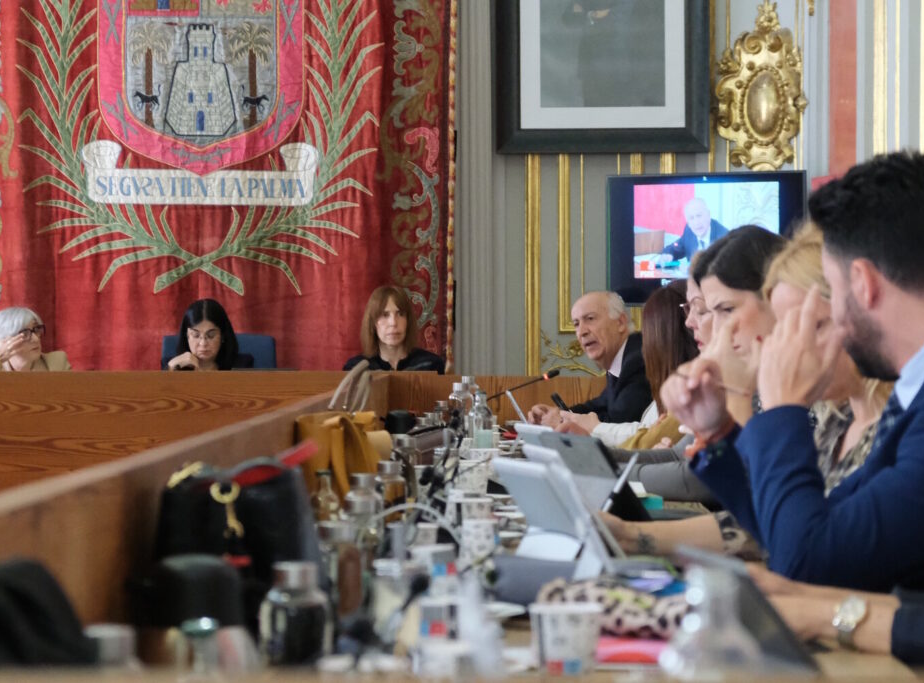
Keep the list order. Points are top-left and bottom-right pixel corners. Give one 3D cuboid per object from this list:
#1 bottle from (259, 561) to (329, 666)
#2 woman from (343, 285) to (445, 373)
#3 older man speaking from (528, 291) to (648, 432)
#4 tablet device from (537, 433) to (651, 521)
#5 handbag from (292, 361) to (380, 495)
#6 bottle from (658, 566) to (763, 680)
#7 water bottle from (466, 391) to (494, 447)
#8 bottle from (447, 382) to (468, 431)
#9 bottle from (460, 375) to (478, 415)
[{"bbox_3d":[-0.153,0.287,2.170,0.066,0.166,0.066,0,0,0],"label":"bottle"},{"bbox_3d":[-0.261,0.450,9.000,0.470,1.310,0.700,0,0,-3],"label":"woman"},{"bbox_3d":[0.500,0.475,7.400,0.680,1.280,0.520,0,0,-32],"label":"older man speaking"},{"bbox_3d":[0.282,0.283,4.985,0.015,0.210,0.290,-36,14,-20],"label":"tablet device"},{"bbox_3d":[-0.193,0.202,3.750,0.140,0.335,0.280,0,0,-1],"label":"handbag"},{"bbox_3d":[0.148,0.252,1.380,0.070,0.236,0.070,0,0,0],"label":"bottle"},{"bbox_3d":[0.054,0.256,6.600,0.067,0.229,0.067,0,0,0],"label":"water bottle"},{"bbox_3d":[-0.011,0.244,6.650,0.060,0.252,0.060,0,0,0],"label":"bottle"},{"bbox_3d":[0.022,0.238,7.000,0.063,0.265,0.063,0,0,0],"label":"bottle"}]

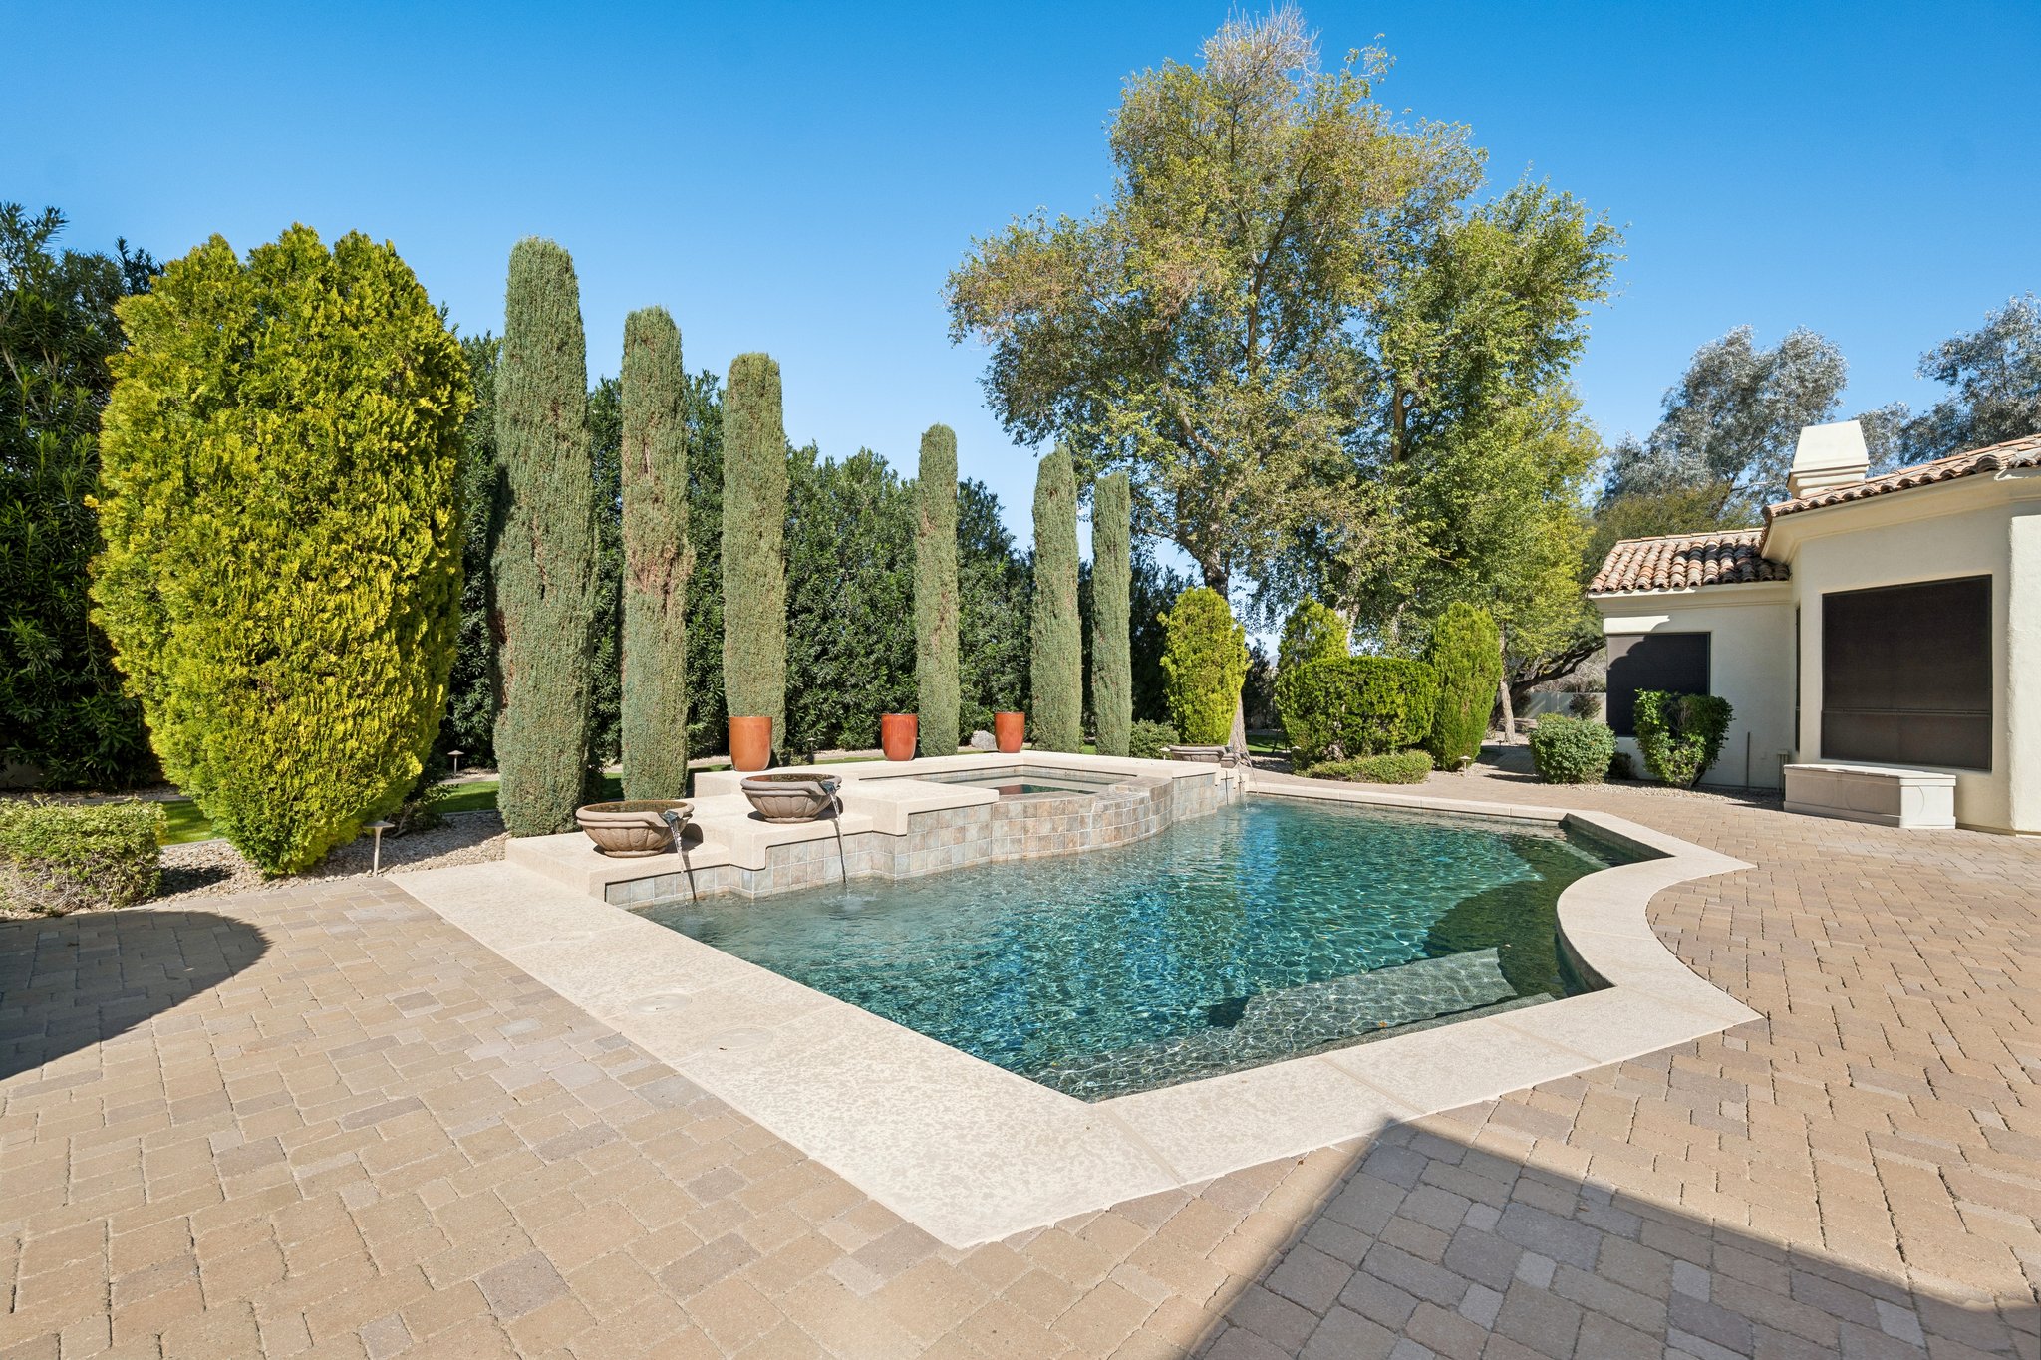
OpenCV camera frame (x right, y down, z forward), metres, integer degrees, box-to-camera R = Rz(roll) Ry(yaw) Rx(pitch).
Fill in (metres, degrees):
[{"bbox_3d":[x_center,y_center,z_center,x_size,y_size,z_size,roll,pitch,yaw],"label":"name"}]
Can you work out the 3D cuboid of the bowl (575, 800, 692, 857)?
[{"bbox_3d":[-2.920,1.145,6.030,0.800,0.340,0.810,0,0,0],"label":"bowl"}]

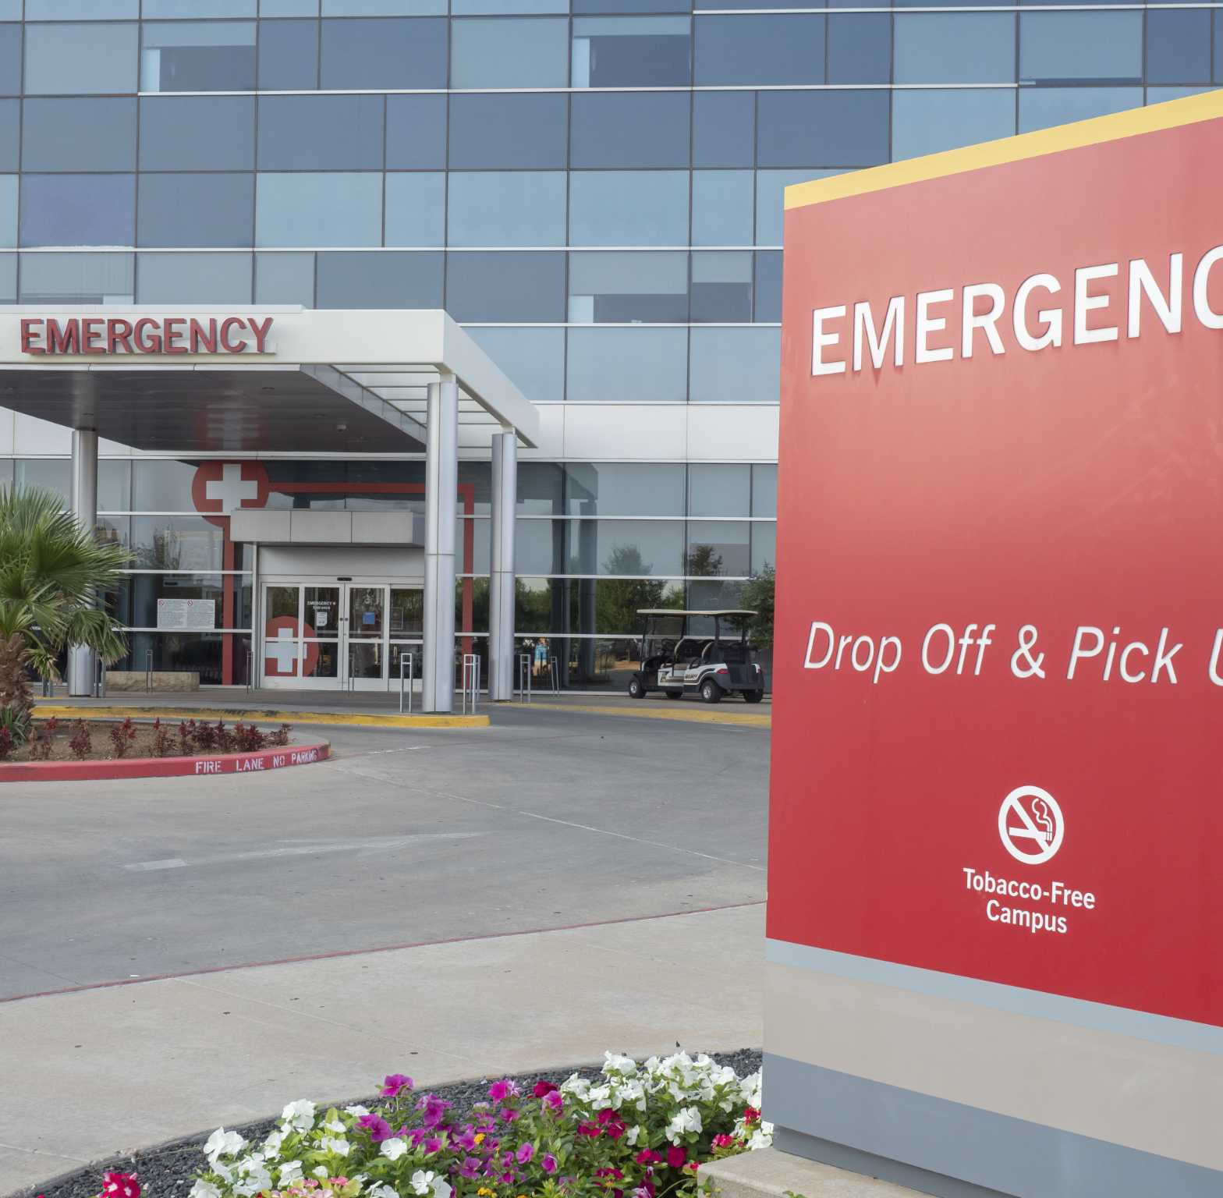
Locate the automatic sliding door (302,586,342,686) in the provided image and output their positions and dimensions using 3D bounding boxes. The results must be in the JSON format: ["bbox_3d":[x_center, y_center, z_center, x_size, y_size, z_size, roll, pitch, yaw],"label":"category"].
[{"bbox_3d":[-6.017,0.786,36.440,0.860,2.160,0.070,1,-1,4],"label":"automatic sliding door"}]

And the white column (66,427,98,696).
[{"bbox_3d":[-10.011,-0.709,33.200,0.470,5.120,0.470,1,-1,4],"label":"white column"}]

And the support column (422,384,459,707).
[{"bbox_3d":[-2.574,-0.830,26.500,0.460,5.080,0.460,1,-1,4],"label":"support column"}]

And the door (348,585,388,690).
[{"bbox_3d":[-5.052,0.797,36.365,0.880,2.160,0.070,1,-1,4],"label":"door"}]

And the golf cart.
[{"bbox_3d":[1.597,1.085,33.500,1.200,1.750,2.900,2,-1,-33],"label":"golf cart"}]

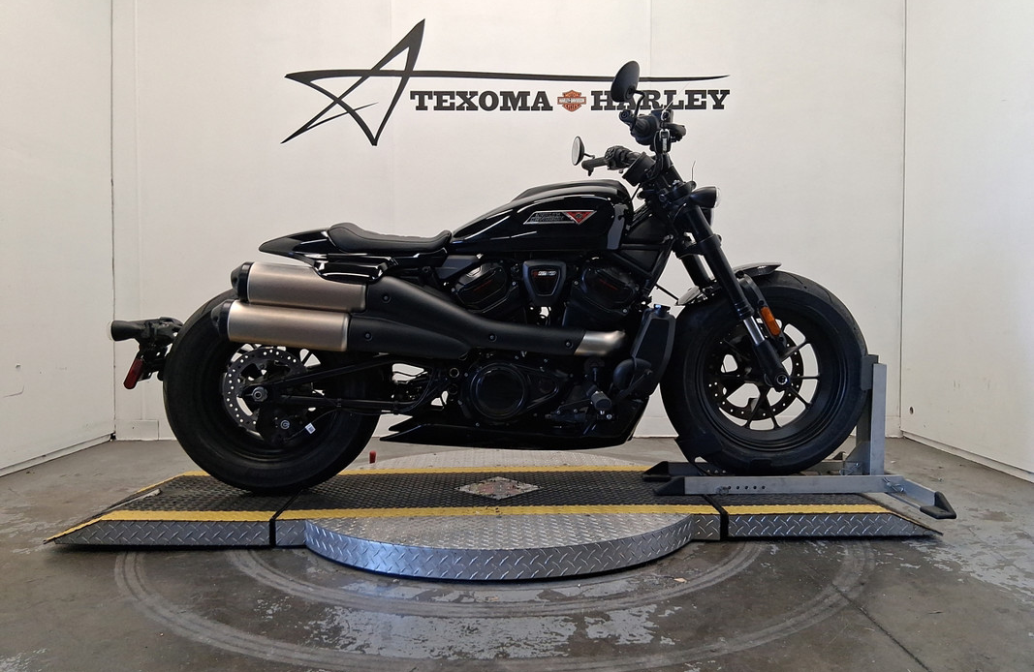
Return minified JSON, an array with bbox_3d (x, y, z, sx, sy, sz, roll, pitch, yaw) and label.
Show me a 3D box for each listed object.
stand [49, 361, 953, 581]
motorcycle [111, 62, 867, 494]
[{"bbox_3d":[0.008,0.314,2.472,2.605,0.480,1.250,0,2,-3],"label":"stand"},{"bbox_3d":[-0.032,-0.127,2.415,2.257,1.201,0.850,-1,1,-2],"label":"motorcycle"}]

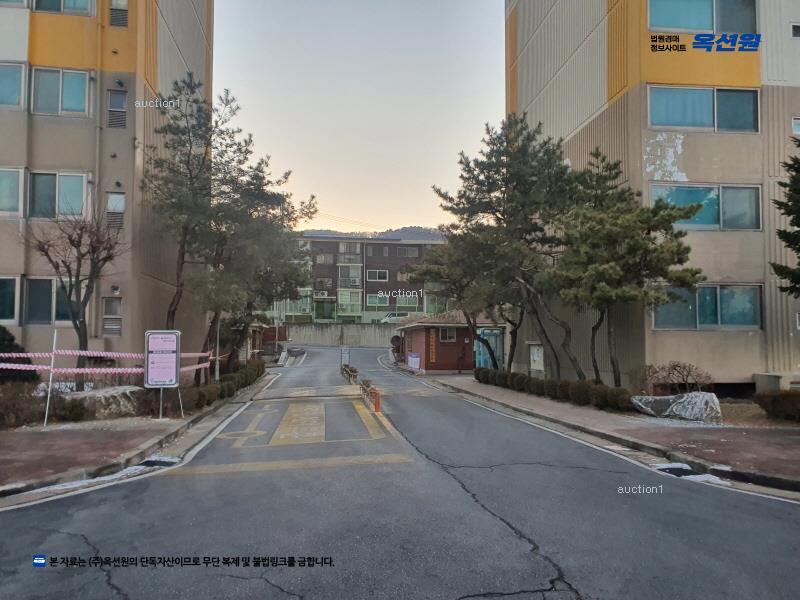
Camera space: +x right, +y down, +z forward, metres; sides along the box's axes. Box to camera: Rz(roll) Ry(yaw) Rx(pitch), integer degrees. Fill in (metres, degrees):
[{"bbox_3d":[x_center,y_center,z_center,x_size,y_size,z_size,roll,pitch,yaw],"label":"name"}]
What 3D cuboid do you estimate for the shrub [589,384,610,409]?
[{"bbox_3d":[4.764,2.305,14.350,0.540,0.560,0.550,1,-4,-8],"label":"shrub"}]

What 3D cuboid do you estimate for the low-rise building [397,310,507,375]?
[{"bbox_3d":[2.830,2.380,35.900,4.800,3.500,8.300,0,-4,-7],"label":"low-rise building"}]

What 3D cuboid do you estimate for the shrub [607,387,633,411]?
[{"bbox_3d":[4.785,2.154,13.100,0.560,0.510,0.560,1,-4,-16],"label":"shrub"}]

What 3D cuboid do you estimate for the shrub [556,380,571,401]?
[{"bbox_3d":[4.146,2.282,15.100,0.530,0.520,0.500,1,-4,-16],"label":"shrub"}]

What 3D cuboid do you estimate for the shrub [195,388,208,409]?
[{"bbox_3d":[-4.724,2.344,14.300,0.450,0.480,0.480,1,-4,-8],"label":"shrub"}]

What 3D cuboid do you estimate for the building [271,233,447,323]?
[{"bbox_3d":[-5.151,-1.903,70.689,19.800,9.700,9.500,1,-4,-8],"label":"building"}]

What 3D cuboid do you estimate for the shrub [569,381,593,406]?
[{"bbox_3d":[4.265,2.205,14.200,0.570,0.580,0.570,1,-4,-16],"label":"shrub"}]

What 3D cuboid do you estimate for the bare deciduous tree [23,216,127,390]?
[{"bbox_3d":[-7.031,0.141,13.000,2.250,3.950,2.200,1,-4,-7],"label":"bare deciduous tree"}]

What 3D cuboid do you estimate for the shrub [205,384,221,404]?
[{"bbox_3d":[-4.805,2.422,15.400,0.470,0.500,0.500,1,-4,-8],"label":"shrub"}]

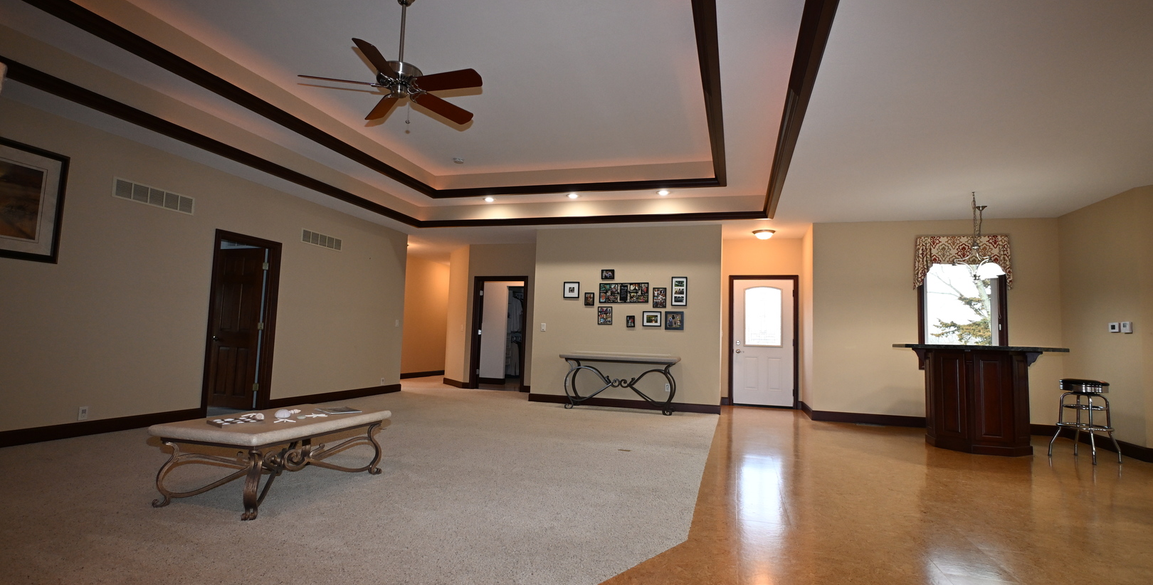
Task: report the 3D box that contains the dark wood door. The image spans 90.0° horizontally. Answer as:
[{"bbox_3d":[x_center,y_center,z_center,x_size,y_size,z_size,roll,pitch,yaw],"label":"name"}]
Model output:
[{"bbox_3d":[-4.378,0.438,7.396,0.813,2.030,0.046,1,-5,16],"label":"dark wood door"}]

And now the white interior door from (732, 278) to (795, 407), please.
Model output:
[{"bbox_3d":[3.043,0.790,9.395,1.078,2.128,0.144,1,-5,16],"label":"white interior door"}]

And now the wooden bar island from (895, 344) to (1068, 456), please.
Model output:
[{"bbox_3d":[4.208,1.099,6.062,1.420,1.055,1.400,1,-5,15],"label":"wooden bar island"}]

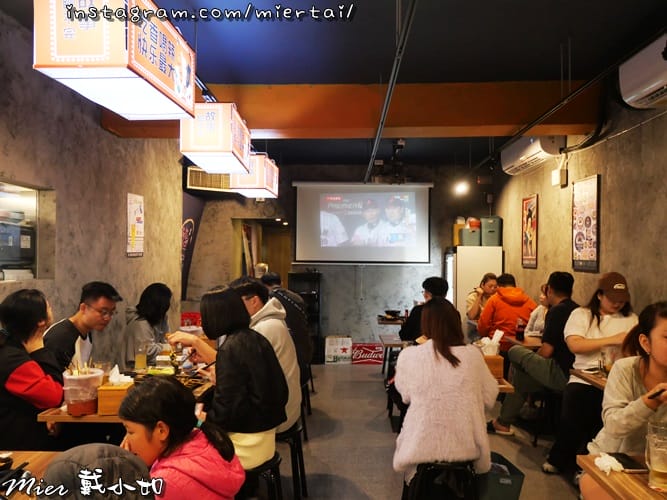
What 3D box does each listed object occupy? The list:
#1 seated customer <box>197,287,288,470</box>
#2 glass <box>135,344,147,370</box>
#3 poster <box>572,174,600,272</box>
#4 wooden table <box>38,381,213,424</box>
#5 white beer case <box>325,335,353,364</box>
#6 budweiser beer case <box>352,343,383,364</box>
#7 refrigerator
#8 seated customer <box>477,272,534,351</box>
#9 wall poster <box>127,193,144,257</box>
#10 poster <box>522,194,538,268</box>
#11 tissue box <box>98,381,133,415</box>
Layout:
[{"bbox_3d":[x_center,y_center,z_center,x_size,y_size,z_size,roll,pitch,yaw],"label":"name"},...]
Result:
[{"bbox_3d":[-0.524,0.806,2.759,0.570,1.270,0.450,0,0,16],"label":"seated customer"},{"bbox_3d":[-1.040,0.578,3.120,0.063,0.130,0.063,0,0,0],"label":"glass"},{"bbox_3d":[2.066,-0.195,4.723,0.030,0.760,0.500,0,0,2],"label":"poster"},{"bbox_3d":[-0.913,1.068,2.968,0.600,0.750,1.120,0,0,2],"label":"wooden table"},{"bbox_3d":[0.070,1.283,7.486,0.340,0.345,0.250,0,0,2],"label":"white beer case"},{"bbox_3d":[0.452,1.226,6.920,0.430,0.252,0.270,0,0,2],"label":"budweiser beer case"},{"bbox_3d":[1.490,0.680,6.220,0.540,1.440,0.680,0,0,2],"label":"refrigerator"},{"bbox_3d":[1.450,0.800,5.080,0.530,1.190,0.750,0,0,-20],"label":"seated customer"},{"bbox_3d":[-1.795,-0.217,5.253,0.020,0.570,0.400,0,0,2],"label":"wall poster"},{"bbox_3d":[2.106,-0.184,6.164,0.030,0.760,0.490,0,0,2],"label":"poster"},{"bbox_3d":[-0.884,0.602,2.360,0.125,0.102,0.115,0,0,-2],"label":"tissue box"}]

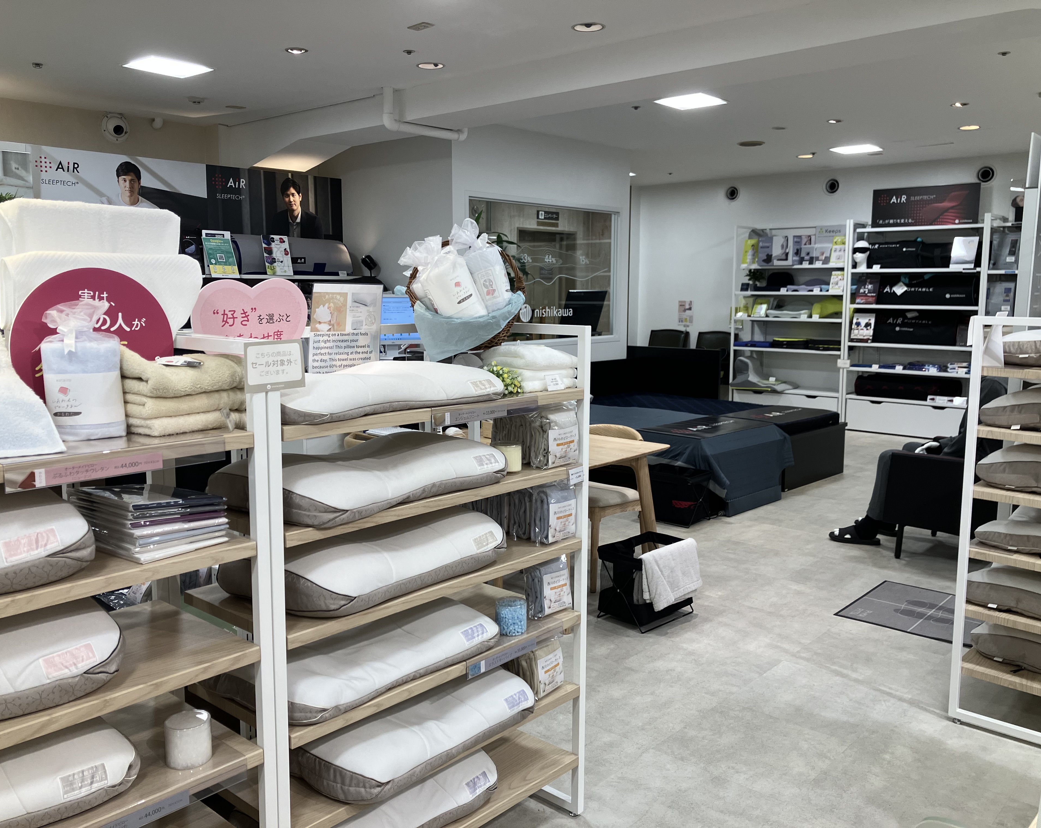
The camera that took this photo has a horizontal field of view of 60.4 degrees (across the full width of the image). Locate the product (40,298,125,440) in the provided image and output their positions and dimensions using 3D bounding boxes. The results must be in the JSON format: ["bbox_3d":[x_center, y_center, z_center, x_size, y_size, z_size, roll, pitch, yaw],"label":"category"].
[{"bbox_3d":[-0.728,-0.076,1.482,0.125,0.225,0.090,-4,9,-30],"label":"product"}]

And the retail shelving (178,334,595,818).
[{"bbox_3d":[-0.287,0.465,2.122,0.392,1.327,0.944,7,10,41],"label":"retail shelving"}]

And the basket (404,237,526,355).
[{"bbox_3d":[-0.141,-0.302,2.260,0.300,0.290,0.260,-3,8,-23],"label":"basket"}]

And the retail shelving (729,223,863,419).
[{"bbox_3d":[3.114,-1.005,10.098,1.317,2.222,0.476,6,10,39],"label":"retail shelving"}]

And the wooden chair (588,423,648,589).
[{"bbox_3d":[0.336,0.446,4.556,0.500,0.745,0.530,7,10,41],"label":"wooden chair"}]

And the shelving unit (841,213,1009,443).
[{"bbox_3d":[4.135,-0.893,9.275,1.316,2.222,0.476,6,10,39],"label":"shelving unit"}]

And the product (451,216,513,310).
[{"bbox_3d":[-0.100,-0.376,2.270,0.090,0.240,0.120,-14,2,26],"label":"product"}]

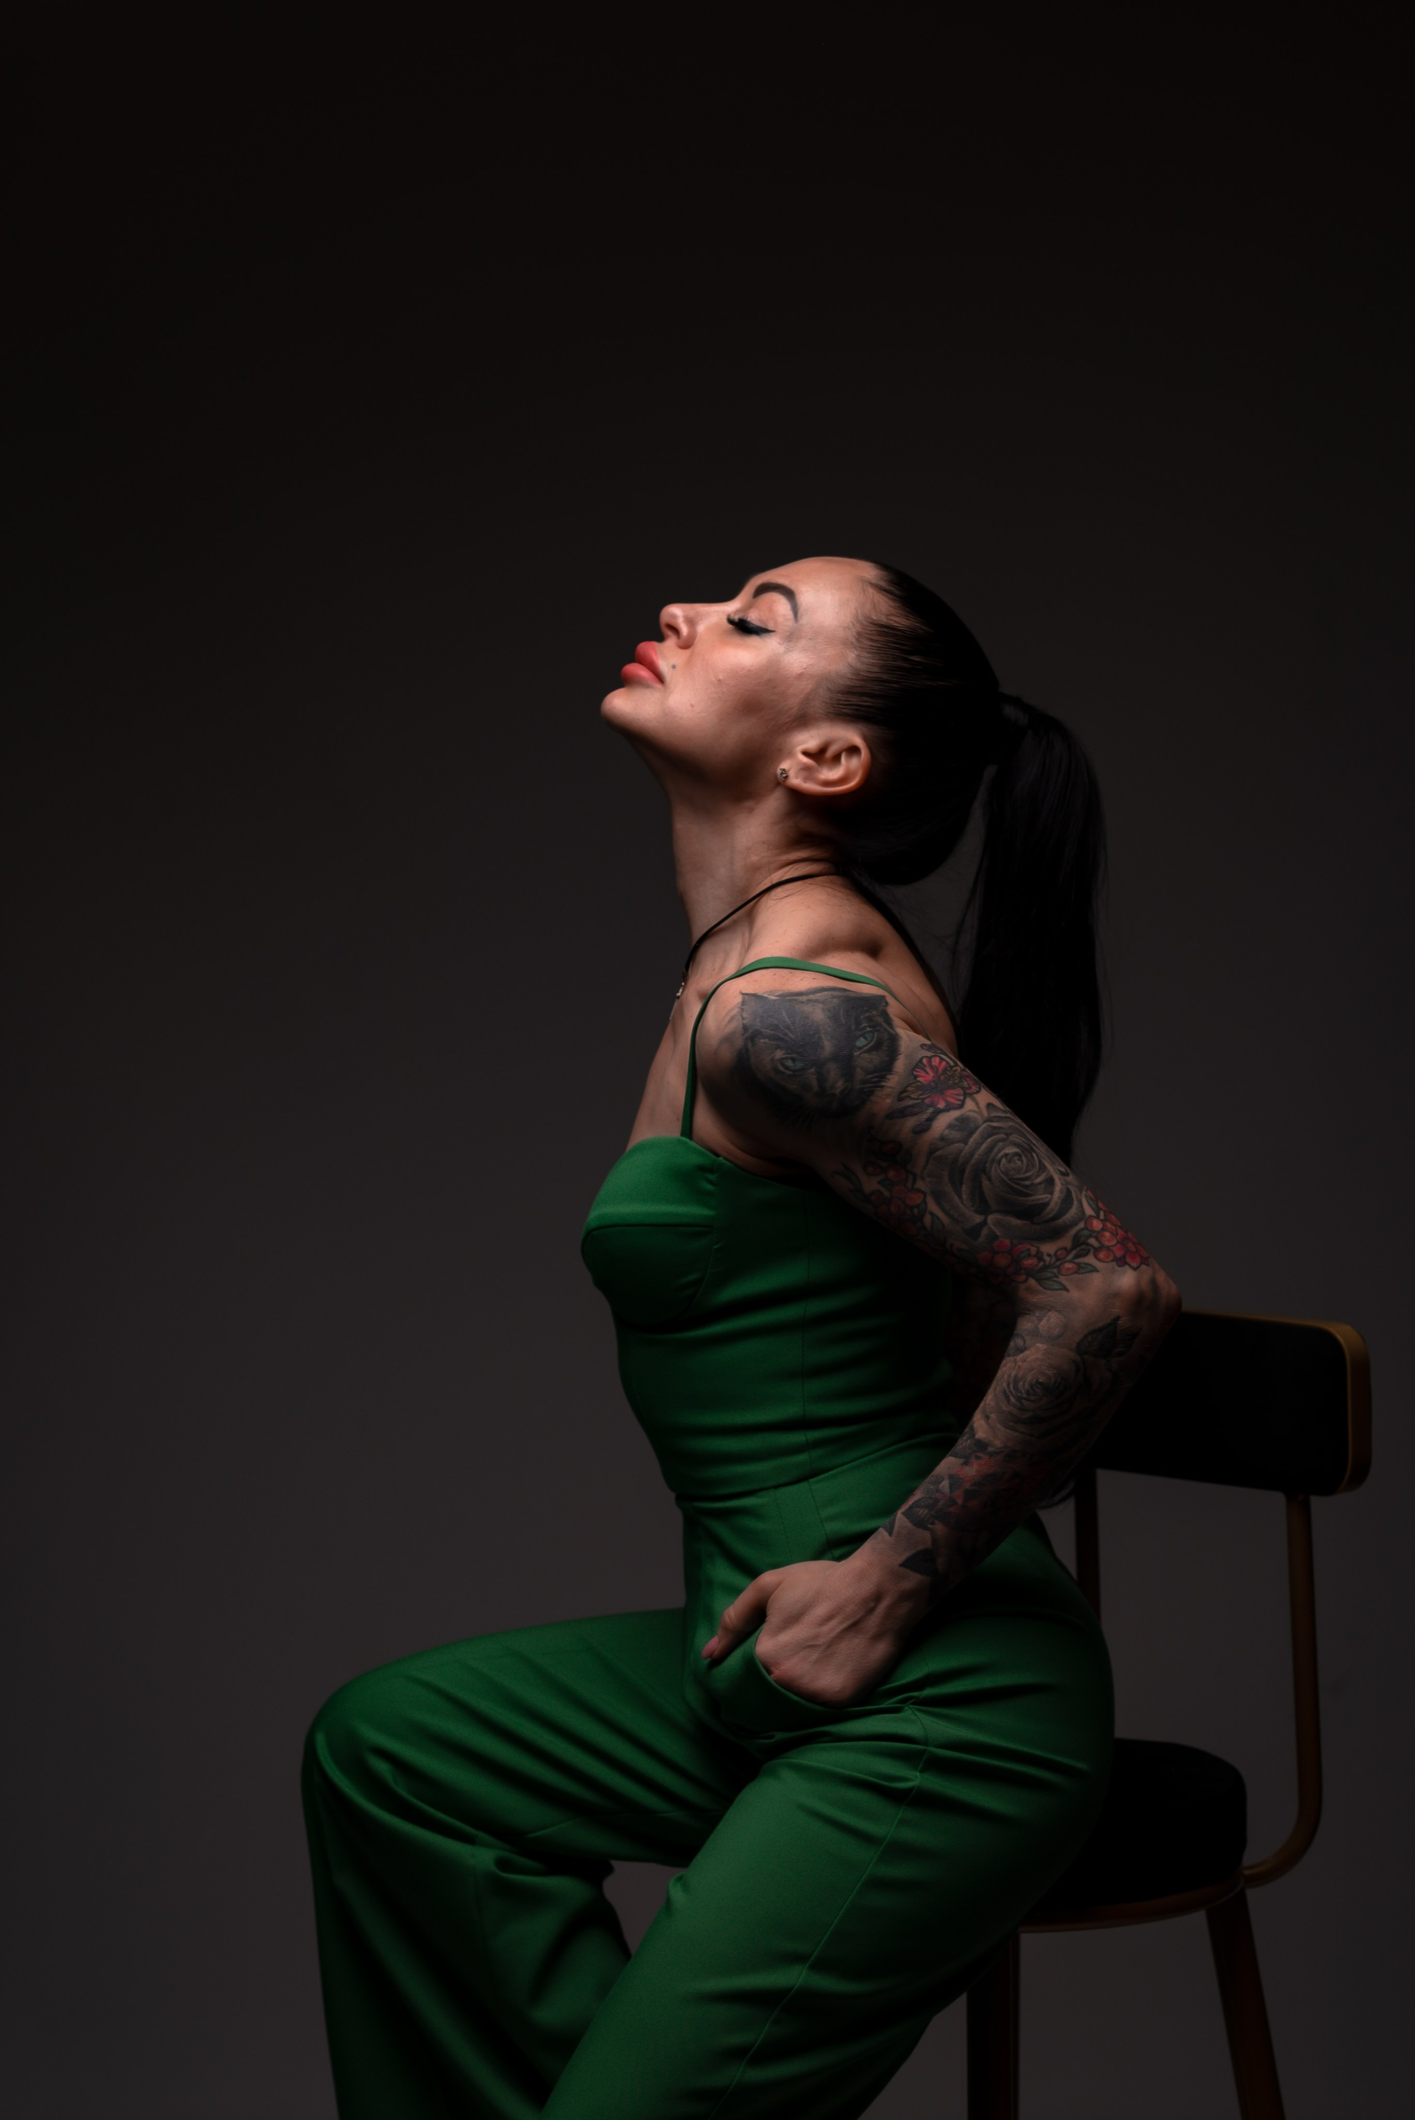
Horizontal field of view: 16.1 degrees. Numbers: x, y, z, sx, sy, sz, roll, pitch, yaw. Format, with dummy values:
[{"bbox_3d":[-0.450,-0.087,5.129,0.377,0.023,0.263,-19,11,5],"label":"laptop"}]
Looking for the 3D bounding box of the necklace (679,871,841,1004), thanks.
[{"bbox_3d":[0.038,-0.084,3.350,0.118,0.092,0.128,0,0,0],"label":"necklace"}]

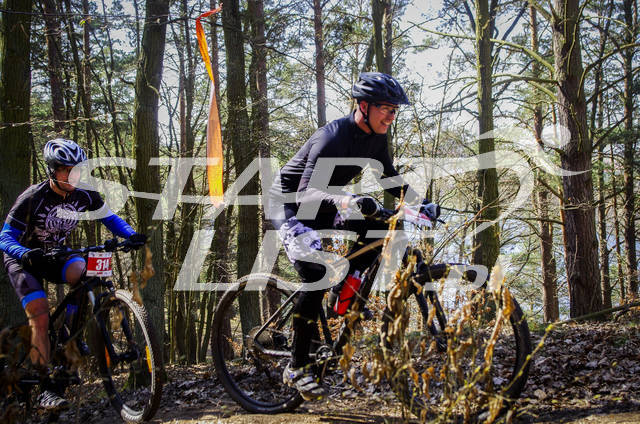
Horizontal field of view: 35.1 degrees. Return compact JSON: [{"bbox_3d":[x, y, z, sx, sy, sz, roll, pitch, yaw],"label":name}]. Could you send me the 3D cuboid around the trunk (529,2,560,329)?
[{"bbox_3d":[3.544,-0.767,16.000,0.200,4.970,0.200,-3,0,17],"label":"trunk"}]

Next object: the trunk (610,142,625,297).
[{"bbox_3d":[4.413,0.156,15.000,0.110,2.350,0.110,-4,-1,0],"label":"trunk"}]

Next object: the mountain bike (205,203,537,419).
[{"bbox_3d":[0.172,0.500,5.010,1.820,1.030,0.680,-4,-1,33],"label":"mountain bike"}]

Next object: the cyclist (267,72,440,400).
[{"bbox_3d":[0.150,0.120,5.020,0.820,1.600,0.680,-4,-1,33],"label":"cyclist"}]

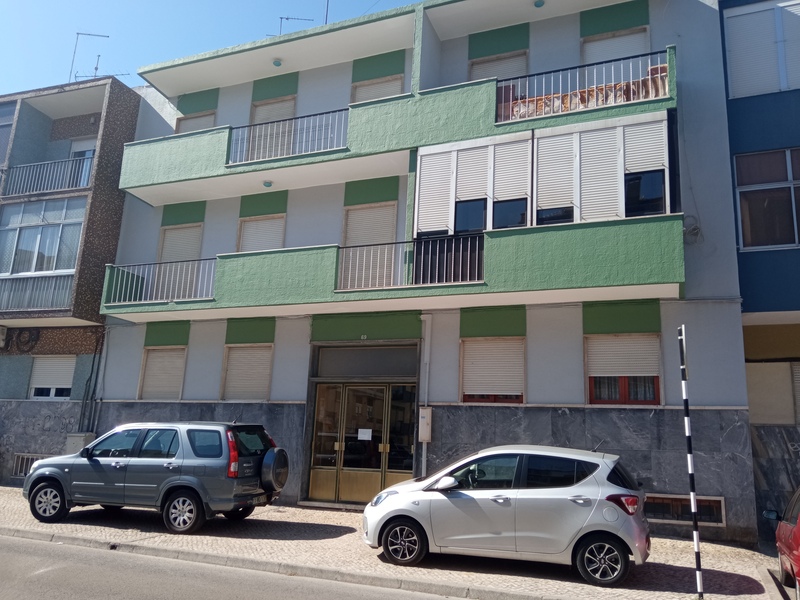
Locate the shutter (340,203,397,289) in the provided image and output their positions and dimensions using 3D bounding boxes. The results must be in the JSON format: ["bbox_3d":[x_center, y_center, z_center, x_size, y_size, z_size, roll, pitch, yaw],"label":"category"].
[{"bbox_3d":[-0.653,-1.000,13.209,1.262,2.203,0.122,-3,-14,21],"label":"shutter"}]

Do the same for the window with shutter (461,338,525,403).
[{"bbox_3d":[1.751,1.266,11.705,1.147,1.040,0.061,-3,-14,21],"label":"window with shutter"}]

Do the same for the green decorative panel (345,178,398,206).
[{"bbox_3d":[-0.609,-2.317,13.360,1.272,0.557,0.080,-3,-14,22],"label":"green decorative panel"}]

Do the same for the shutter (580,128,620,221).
[{"bbox_3d":[3.385,-2.130,10.587,0.620,1.622,0.061,-3,-14,21],"label":"shutter"}]

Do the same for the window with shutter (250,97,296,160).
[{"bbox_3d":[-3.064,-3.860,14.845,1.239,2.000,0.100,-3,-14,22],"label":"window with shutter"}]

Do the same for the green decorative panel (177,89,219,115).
[{"bbox_3d":[-4.908,-4.801,15.214,1.209,0.583,0.080,-3,-12,22],"label":"green decorative panel"}]

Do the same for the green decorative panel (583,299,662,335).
[{"bbox_3d":[3.913,0.307,11.036,1.289,0.581,0.076,-3,-14,21],"label":"green decorative panel"}]

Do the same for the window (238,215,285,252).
[{"bbox_3d":[-3.149,-1.284,14.242,1.150,1.150,0.070,-3,-14,22],"label":"window"}]

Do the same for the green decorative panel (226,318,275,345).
[{"bbox_3d":[-3.198,0.665,13.393,1.236,0.554,0.080,-3,-12,22],"label":"green decorative panel"}]

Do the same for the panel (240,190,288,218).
[{"bbox_3d":[-3.164,-2.213,14.509,1.285,0.558,0.076,-3,-14,21],"label":"panel"}]

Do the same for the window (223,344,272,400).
[{"bbox_3d":[-3.290,1.587,13.566,1.156,1.143,0.070,-3,-14,22],"label":"window"}]

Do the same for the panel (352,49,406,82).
[{"bbox_3d":[-0.478,-5.293,14.166,1.278,0.604,0.076,-3,-14,21],"label":"panel"}]

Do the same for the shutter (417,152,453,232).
[{"bbox_3d":[0.649,-1.983,11.622,0.614,1.610,0.100,-3,-14,22],"label":"shutter"}]

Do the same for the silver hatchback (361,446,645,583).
[{"bbox_3d":[1.359,2.683,8.305,3.660,1.490,1.670,-3,-12,20],"label":"silver hatchback"}]

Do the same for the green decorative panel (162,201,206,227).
[{"bbox_3d":[-5.302,-2.101,15.348,1.293,0.558,0.076,-3,-14,21],"label":"green decorative panel"}]

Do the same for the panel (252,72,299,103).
[{"bbox_3d":[-3.018,-5.145,15.111,1.294,0.595,0.080,-3,-14,22],"label":"panel"}]

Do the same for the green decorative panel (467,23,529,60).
[{"bbox_3d":[1.978,-5.147,12.476,1.216,0.585,0.080,-3,-12,22],"label":"green decorative panel"}]

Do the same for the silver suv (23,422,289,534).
[{"bbox_3d":[-4.220,2.943,10.853,4.600,1.710,1.820,-3,-10,17],"label":"silver suv"}]

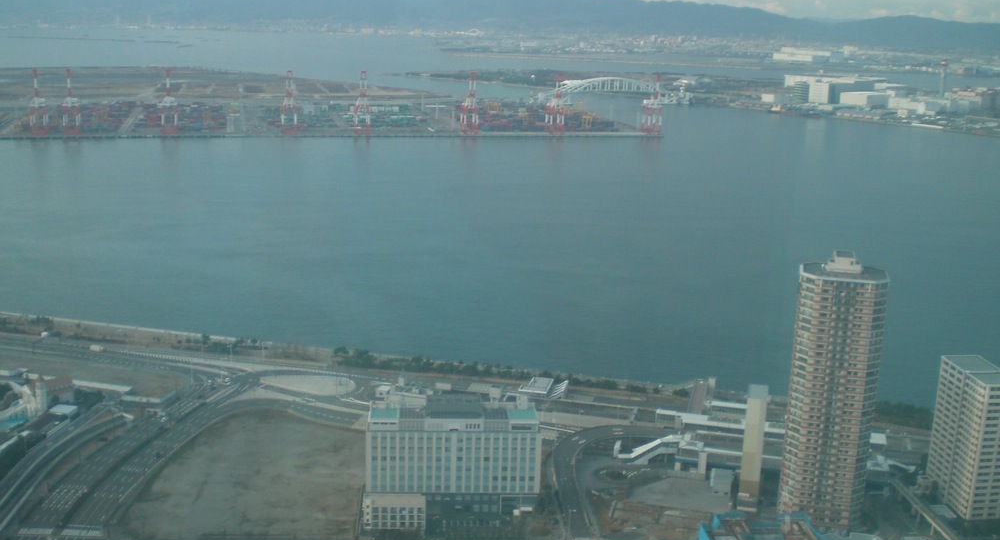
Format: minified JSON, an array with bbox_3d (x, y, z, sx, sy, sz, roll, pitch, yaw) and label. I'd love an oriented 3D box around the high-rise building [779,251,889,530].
[{"bbox_3d":[129.690,47.070,430.370,33.500,107.500,28.500,5,13,9],"label":"high-rise building"}]

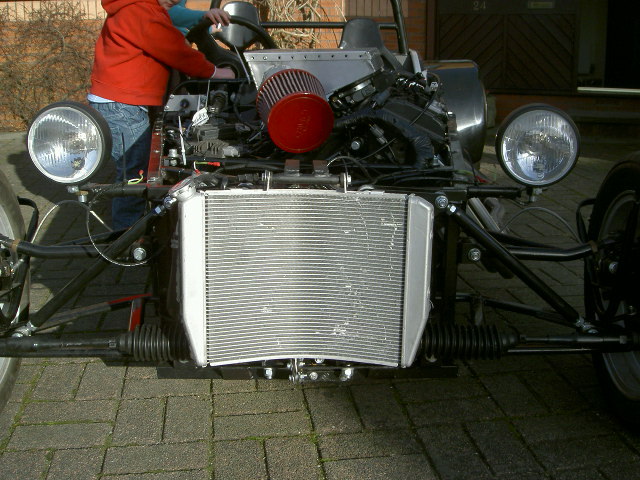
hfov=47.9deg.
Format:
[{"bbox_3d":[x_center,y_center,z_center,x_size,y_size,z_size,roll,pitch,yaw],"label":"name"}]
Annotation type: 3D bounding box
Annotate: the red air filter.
[{"bbox_3d":[-0.055,-0.276,1.550,0.149,0.149,0.155,-2,26,-9],"label":"red air filter"}]

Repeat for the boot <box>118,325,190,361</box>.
[{"bbox_3d":[-0.276,0.178,1.245,0.140,0.063,0.063,0,15,-1],"label":"boot"}]

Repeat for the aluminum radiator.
[{"bbox_3d":[-0.024,0.063,1.200,0.407,0.290,0.075,0,9,-1],"label":"aluminum radiator"}]

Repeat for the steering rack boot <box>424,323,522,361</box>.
[{"bbox_3d":[0.249,0.175,1.245,0.178,0.063,0.063,0,15,-1],"label":"steering rack boot"}]

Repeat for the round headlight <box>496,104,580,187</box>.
[{"bbox_3d":[0.423,-0.188,1.419,0.160,0.160,0.120,1,15,6],"label":"round headlight"}]

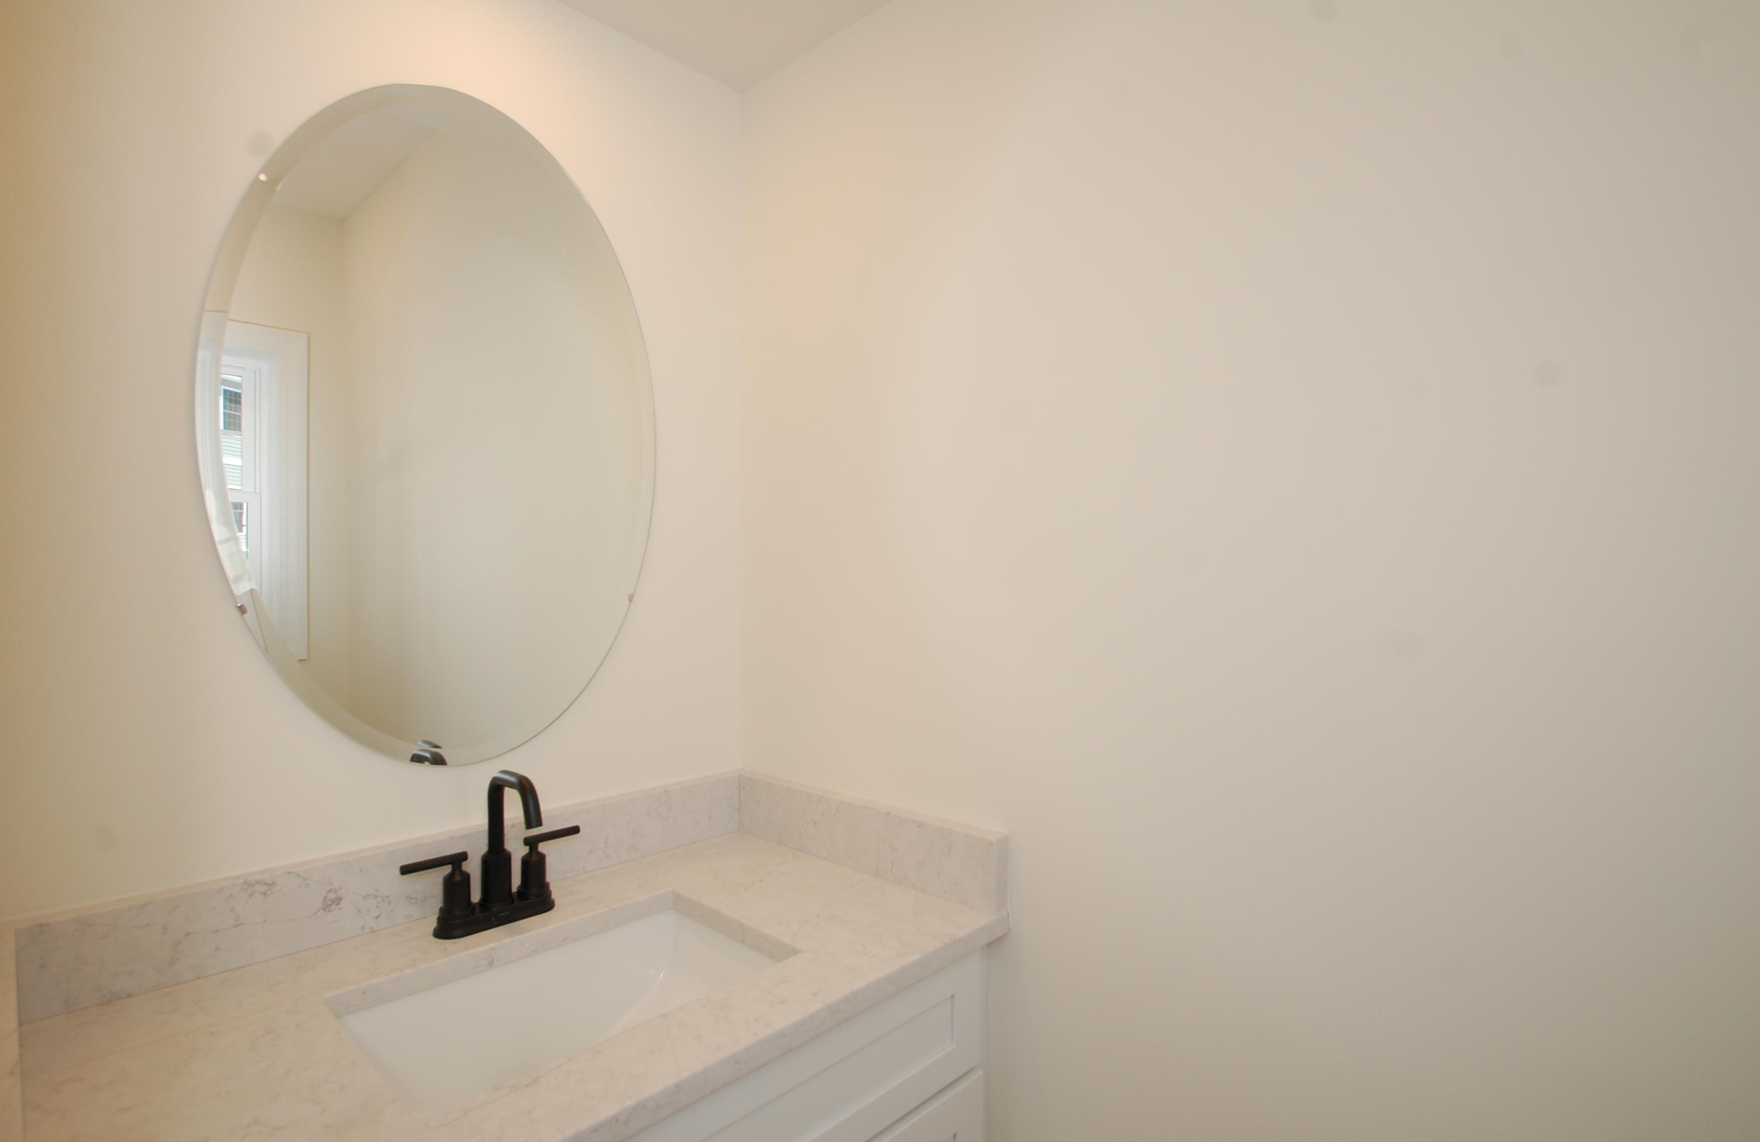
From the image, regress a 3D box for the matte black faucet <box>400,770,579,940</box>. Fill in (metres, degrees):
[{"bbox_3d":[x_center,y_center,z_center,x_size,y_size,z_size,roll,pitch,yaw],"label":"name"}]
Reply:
[{"bbox_3d":[-0.479,0.365,1.083,0.150,0.202,0.236,0,-1,43],"label":"matte black faucet"}]

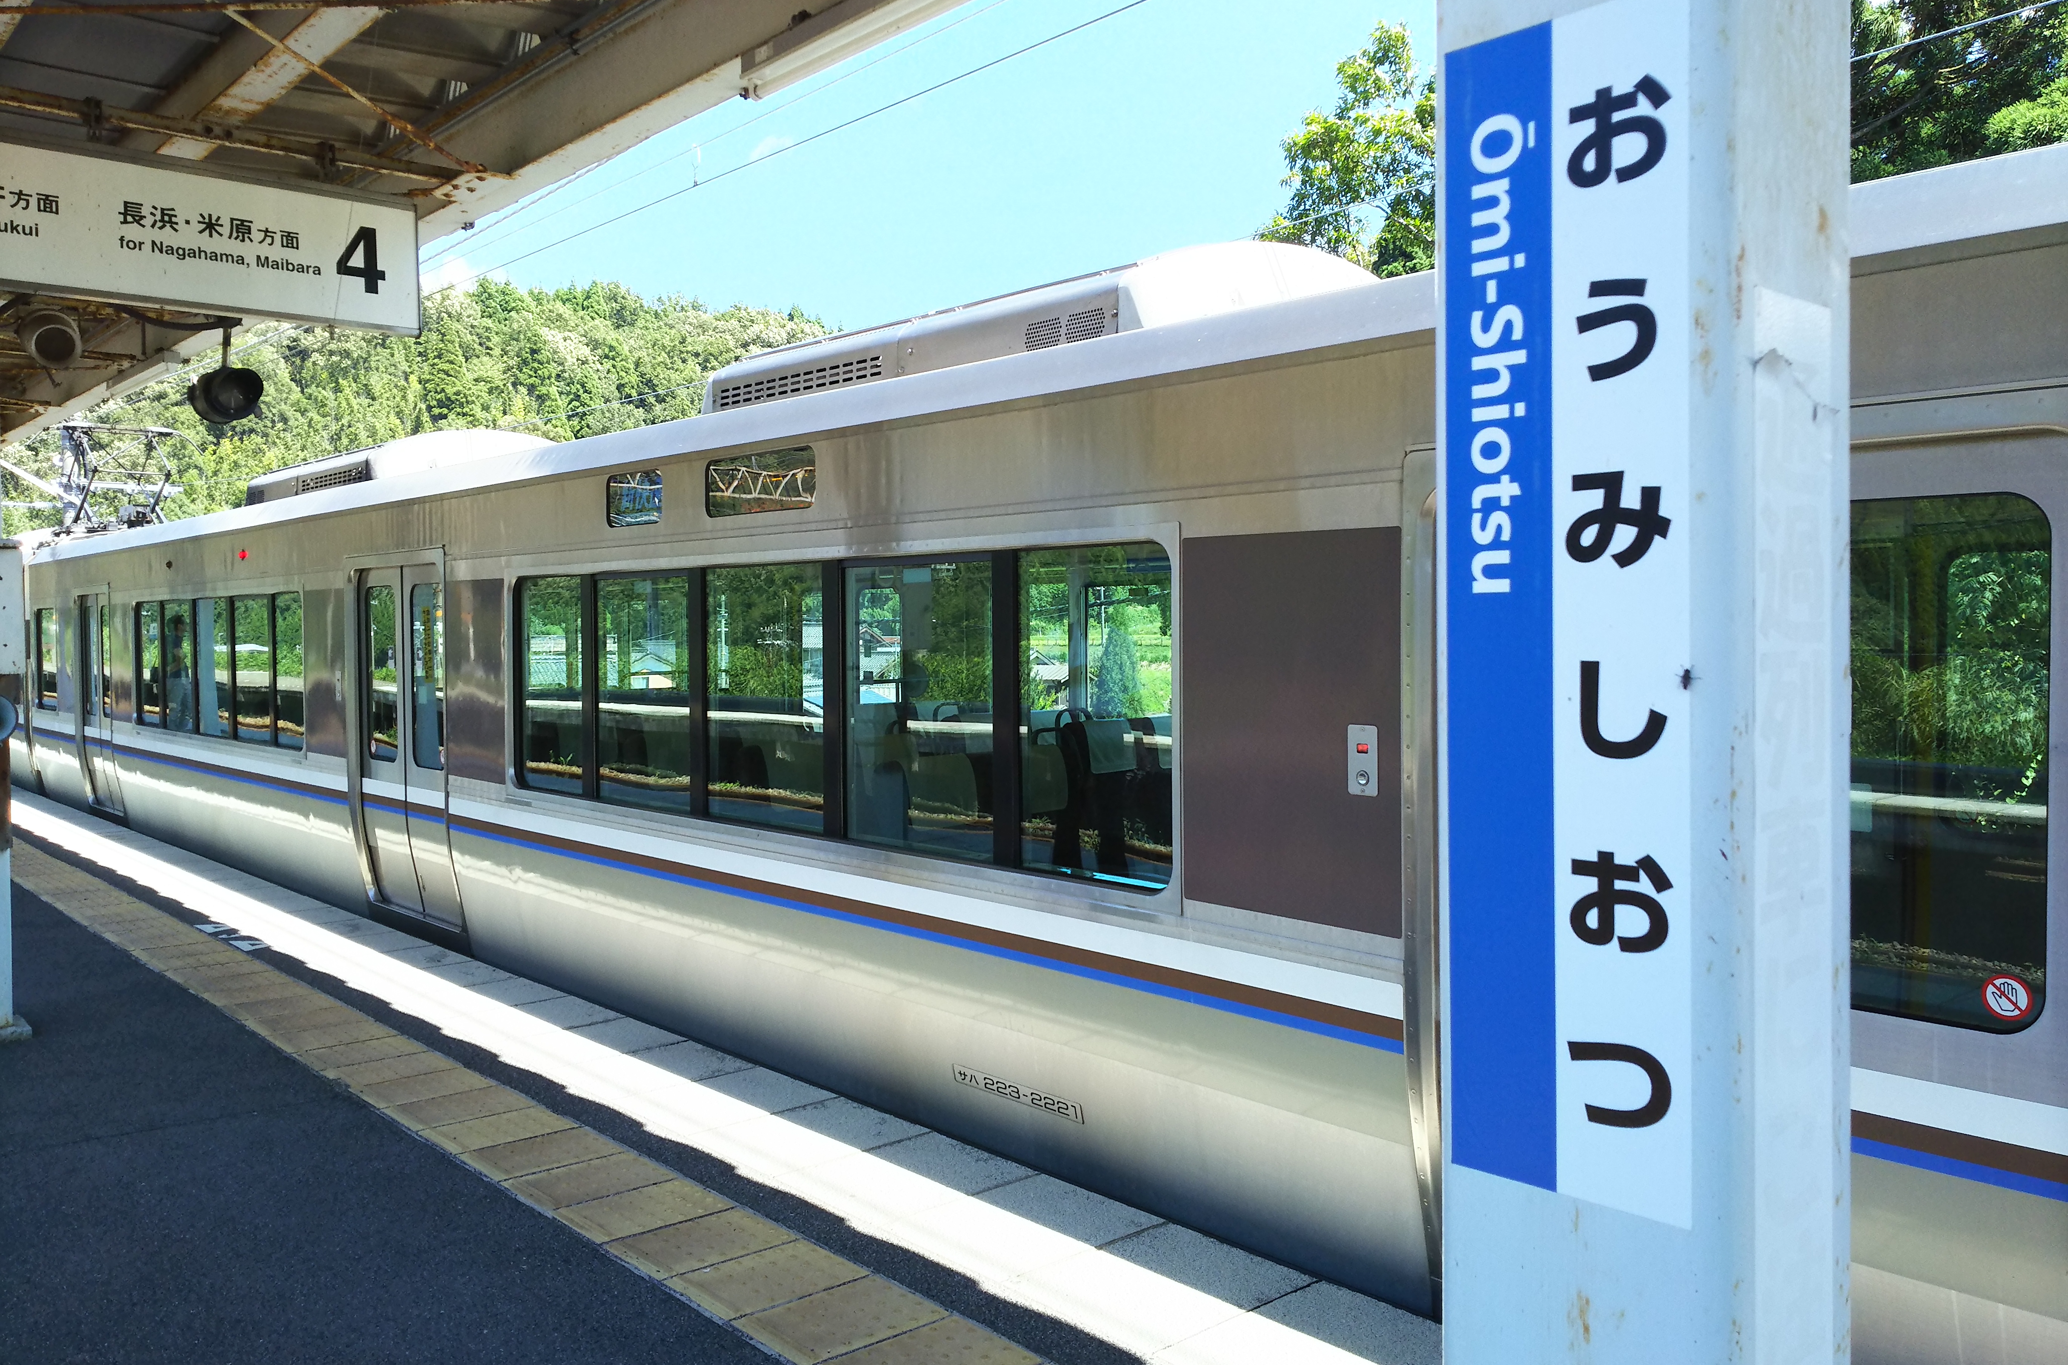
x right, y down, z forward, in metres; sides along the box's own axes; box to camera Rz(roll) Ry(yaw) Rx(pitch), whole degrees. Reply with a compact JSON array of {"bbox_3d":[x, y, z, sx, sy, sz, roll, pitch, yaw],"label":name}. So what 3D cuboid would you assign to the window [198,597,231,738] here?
[{"bbox_3d":[-5.538,-0.106,10.900,0.050,0.912,0.800,-2,3,-41],"label":"window"}]

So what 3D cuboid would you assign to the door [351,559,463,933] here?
[{"bbox_3d":[-3.253,0.321,8.411,0.100,1.860,1.320,-4,4,-41],"label":"door"}]

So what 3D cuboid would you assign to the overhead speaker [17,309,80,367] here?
[{"bbox_3d":[-3.795,-1.329,6.215,0.220,0.220,0.250,-3,13,-32],"label":"overhead speaker"}]

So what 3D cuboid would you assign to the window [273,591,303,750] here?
[{"bbox_3d":[-4.462,-0.070,9.677,0.050,0.904,0.590,-2,3,-41],"label":"window"}]

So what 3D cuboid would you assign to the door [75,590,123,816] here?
[{"bbox_3d":[-7.864,0.165,13.646,0.100,1.860,1.320,-4,4,-41],"label":"door"}]

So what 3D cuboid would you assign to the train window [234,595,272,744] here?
[{"bbox_3d":[-4.962,-0.087,10.245,0.050,0.910,0.805,-2,3,-41],"label":"train window"}]

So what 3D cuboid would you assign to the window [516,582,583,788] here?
[{"bbox_3d":[-2.088,0.007,6.982,0.050,0.911,0.673,-2,3,-41],"label":"window"}]

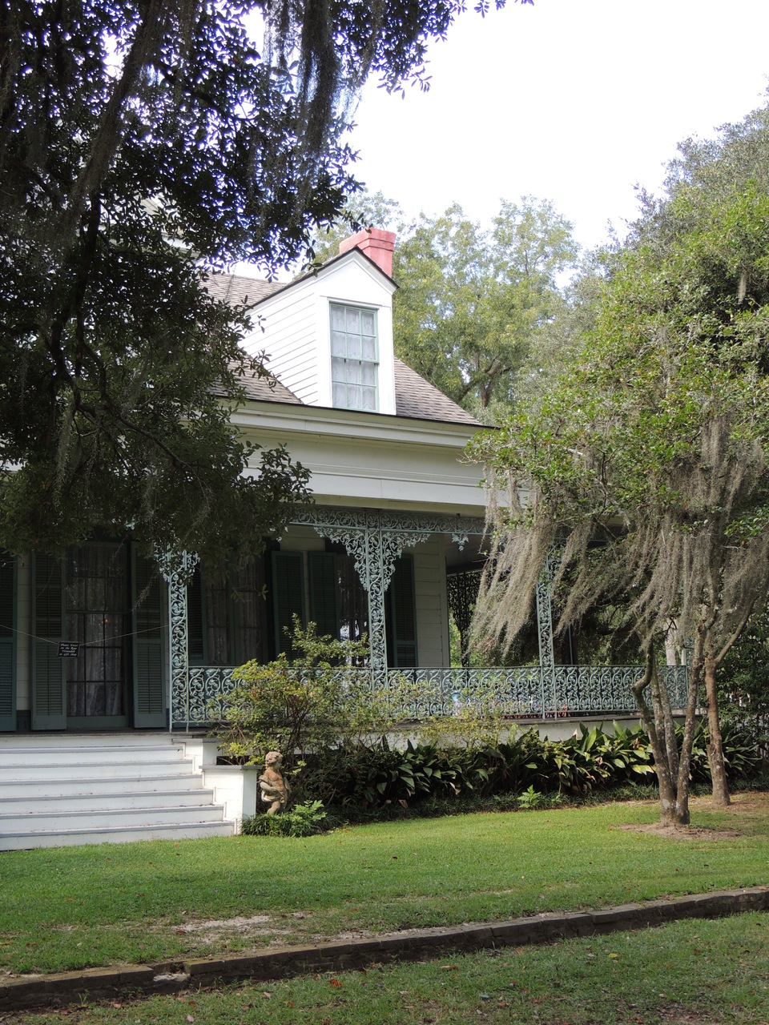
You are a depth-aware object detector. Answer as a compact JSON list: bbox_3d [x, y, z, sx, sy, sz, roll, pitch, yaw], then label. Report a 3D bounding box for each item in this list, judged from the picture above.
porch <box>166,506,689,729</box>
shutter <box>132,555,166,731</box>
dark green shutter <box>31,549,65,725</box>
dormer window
[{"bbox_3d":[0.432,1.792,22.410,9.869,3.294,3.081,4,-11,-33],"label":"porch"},{"bbox_3d":[-3.612,1.897,21.483,0.526,2.806,0.051,4,-11,-33],"label":"shutter"},{"bbox_3d":[-4.948,1.798,20.611,0.523,2.802,0.051,4,-11,-33],"label":"dark green shutter"},{"bbox_3d":[-0.466,-2.477,22.485,0.958,1.803,0.128,4,-11,-33],"label":"dormer window"}]

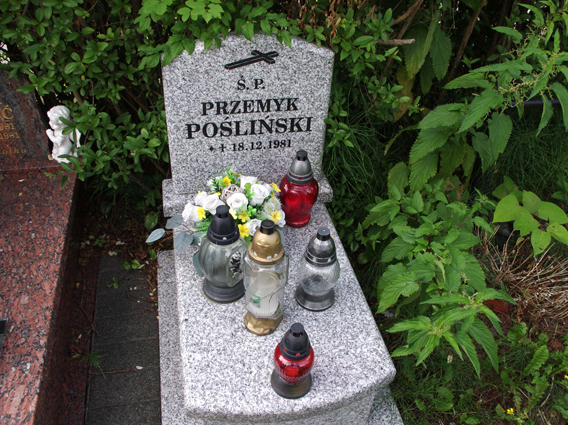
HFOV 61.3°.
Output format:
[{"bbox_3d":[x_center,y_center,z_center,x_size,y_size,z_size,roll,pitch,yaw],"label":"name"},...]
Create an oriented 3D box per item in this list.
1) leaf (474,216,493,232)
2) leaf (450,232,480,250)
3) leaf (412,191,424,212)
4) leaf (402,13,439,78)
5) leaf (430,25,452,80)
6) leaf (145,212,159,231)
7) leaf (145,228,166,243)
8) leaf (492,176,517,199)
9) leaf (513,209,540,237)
[{"bbox_3d":[0.629,0.038,1.499,0.027,0.015,0.069,-37,61,-10],"label":"leaf"},{"bbox_3d":[0.563,0.088,1.480,0.089,0.020,0.066,1,61,11],"label":"leaf"},{"bbox_3d":[0.427,-0.035,1.520,0.030,0.015,0.076,-2,67,8],"label":"leaf"},{"bbox_3d":[0.417,-0.523,1.502,0.092,0.217,0.030,17,41,8],"label":"leaf"},{"bbox_3d":[0.501,-0.506,1.521,0.063,0.179,0.025,2,37,23],"label":"leaf"},{"bbox_3d":[-0.482,0.032,1.740,0.047,0.015,0.072,16,64,-4],"label":"leaf"},{"bbox_3d":[-0.377,0.071,1.409,0.064,0.015,0.027,-32,71,-24],"label":"leaf"},{"bbox_3d":[0.845,-0.088,1.837,0.090,0.025,0.077,-36,62,-7],"label":"leaf"},{"bbox_3d":[0.879,0.034,1.764,0.103,0.025,0.104,-40,60,-10],"label":"leaf"}]

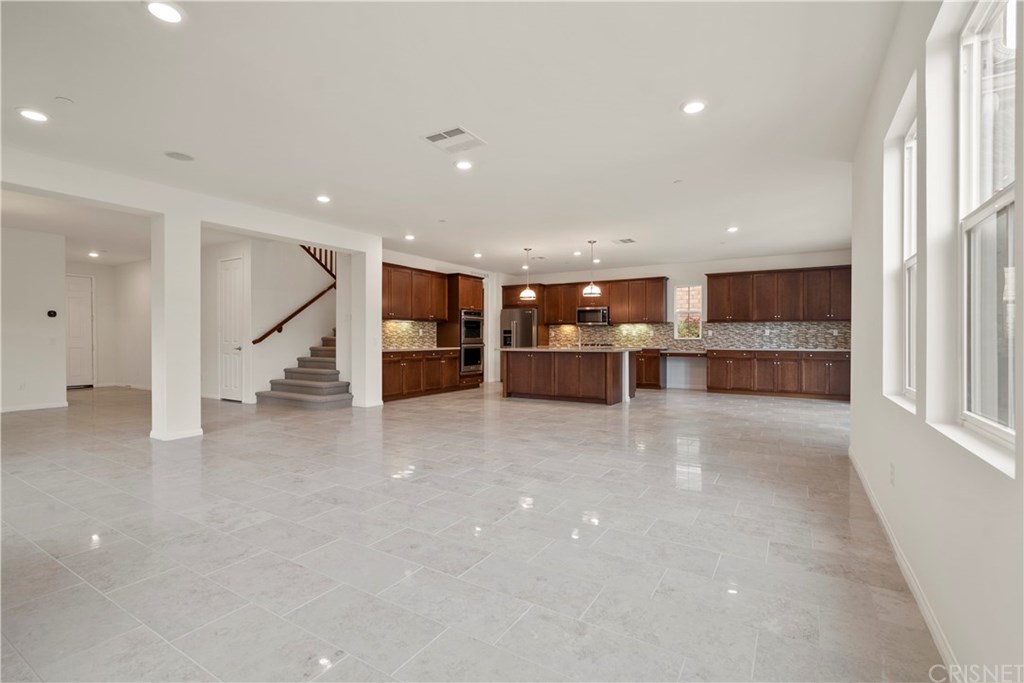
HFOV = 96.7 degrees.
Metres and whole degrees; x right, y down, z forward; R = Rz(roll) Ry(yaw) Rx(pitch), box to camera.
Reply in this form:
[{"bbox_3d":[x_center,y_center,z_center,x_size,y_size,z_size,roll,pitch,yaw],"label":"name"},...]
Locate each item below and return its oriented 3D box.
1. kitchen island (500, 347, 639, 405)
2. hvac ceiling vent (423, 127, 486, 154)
[{"bbox_3d":[1.095,0.598,8.504,2.300,0.914,1.250,0,0,32],"label":"kitchen island"},{"bbox_3d":[-0.486,-1.702,3.877,0.434,0.025,0.409,0,0,32],"label":"hvac ceiling vent"}]

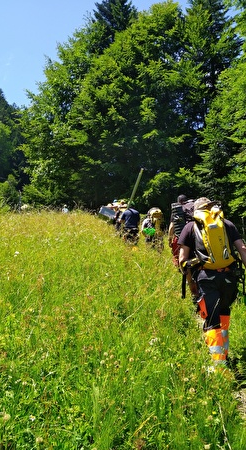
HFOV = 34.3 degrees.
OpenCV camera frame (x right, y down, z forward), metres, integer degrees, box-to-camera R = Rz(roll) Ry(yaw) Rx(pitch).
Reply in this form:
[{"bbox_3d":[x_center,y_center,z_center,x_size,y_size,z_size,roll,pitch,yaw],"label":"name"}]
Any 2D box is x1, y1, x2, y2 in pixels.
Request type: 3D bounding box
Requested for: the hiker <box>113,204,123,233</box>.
[{"bbox_3d":[-0.100,0.080,13.300,0.600,1.700,0.500,1,-5,-7],"label":"hiker"}]

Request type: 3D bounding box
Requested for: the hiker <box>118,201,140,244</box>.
[{"bbox_3d":[0.170,0.220,10.400,0.600,1.700,0.500,1,-5,-3],"label":"hiker"}]

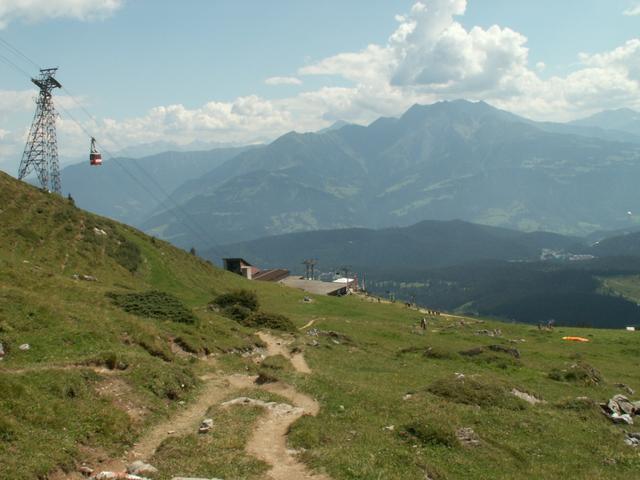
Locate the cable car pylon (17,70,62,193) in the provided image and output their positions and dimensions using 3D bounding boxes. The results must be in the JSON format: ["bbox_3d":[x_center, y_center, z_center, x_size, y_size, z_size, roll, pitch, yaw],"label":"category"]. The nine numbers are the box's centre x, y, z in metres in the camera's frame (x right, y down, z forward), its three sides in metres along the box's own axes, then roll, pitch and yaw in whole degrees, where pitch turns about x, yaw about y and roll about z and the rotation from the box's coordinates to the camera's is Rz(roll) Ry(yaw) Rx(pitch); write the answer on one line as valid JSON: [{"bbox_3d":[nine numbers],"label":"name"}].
[{"bbox_3d":[-62.492,-24.103,145.000,6.200,27.200,6.200,1,8,8],"label":"cable car pylon"}]

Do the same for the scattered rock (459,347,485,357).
[{"bbox_3d":[11.225,8.266,48.000,1.850,0.550,1.050,1,8,10],"label":"scattered rock"}]

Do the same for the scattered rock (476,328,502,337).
[{"bbox_3d":[23.516,12.858,90.000,3.500,0.750,1.800,1,8,10],"label":"scattered rock"}]

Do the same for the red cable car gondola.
[{"bbox_3d":[-53.628,-21.133,155.000,1.750,6.800,2.400,1,8,8],"label":"red cable car gondola"}]

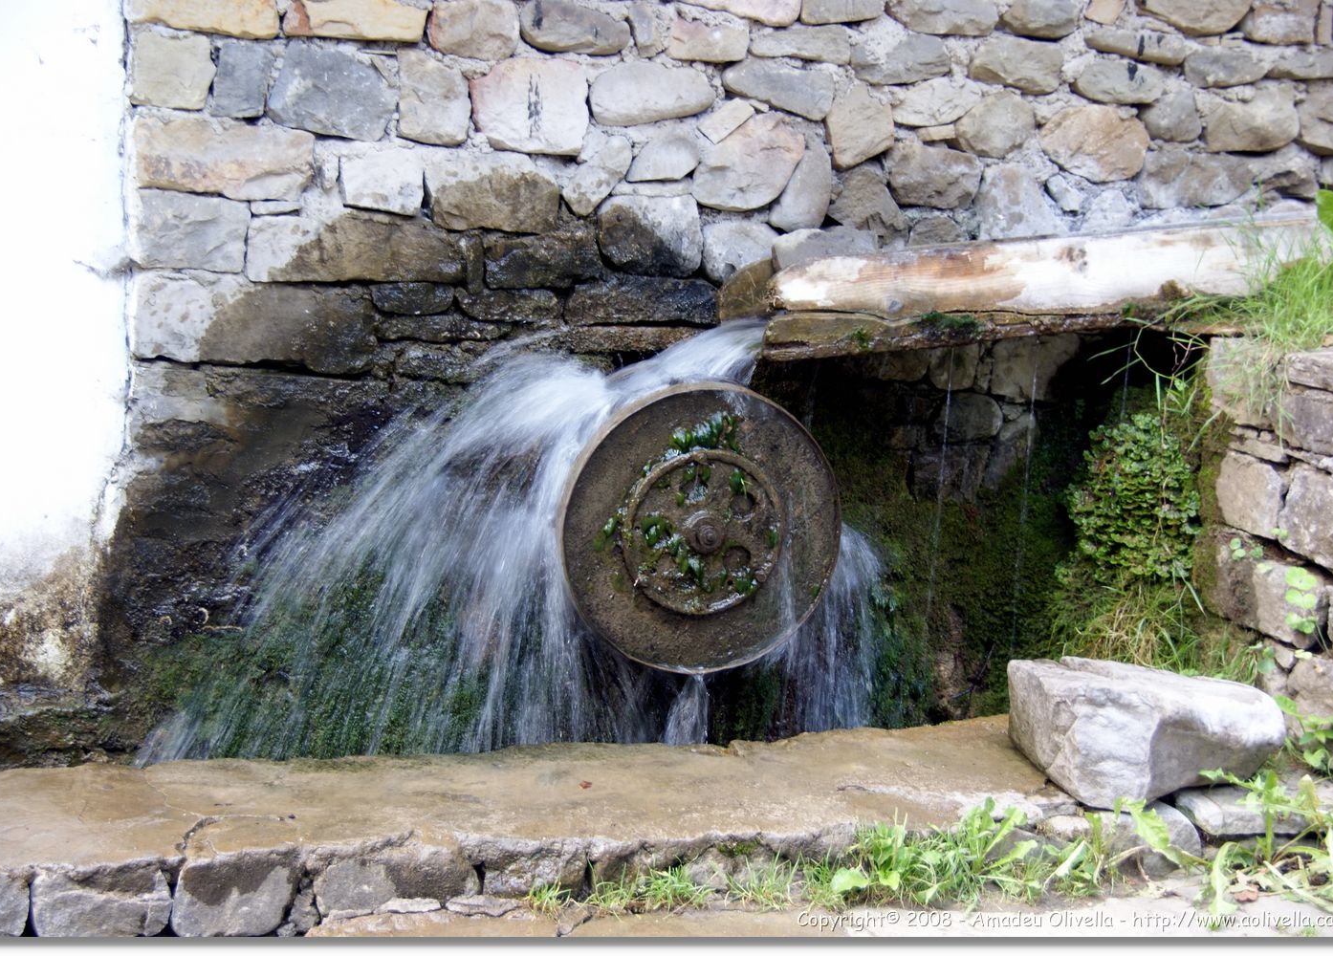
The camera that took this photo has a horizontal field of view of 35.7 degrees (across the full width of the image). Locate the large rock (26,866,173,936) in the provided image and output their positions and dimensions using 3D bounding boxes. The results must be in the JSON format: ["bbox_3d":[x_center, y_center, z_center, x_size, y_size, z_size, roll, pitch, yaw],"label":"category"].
[{"bbox_3d":[-1.112,0.805,4.064,0.251,0.156,0.200,1,9,-16],"label":"large rock"}]

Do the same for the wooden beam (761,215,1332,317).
[{"bbox_3d":[0.911,-0.490,4.966,1.442,0.185,0.200,-5,11,-15],"label":"wooden beam"}]

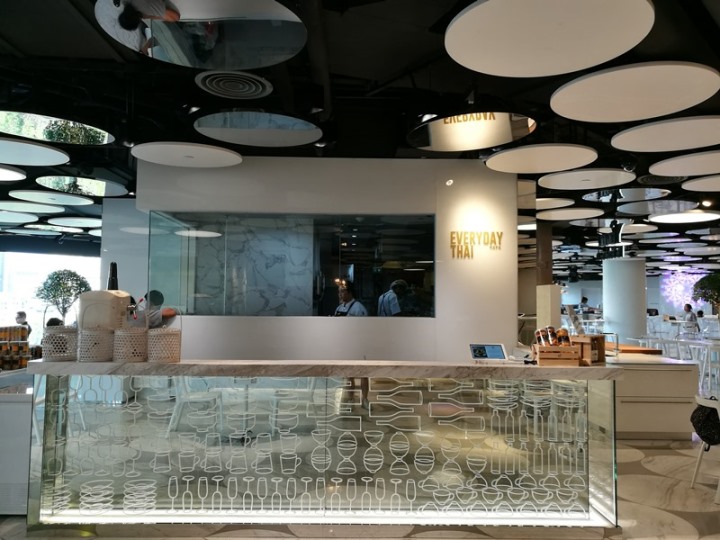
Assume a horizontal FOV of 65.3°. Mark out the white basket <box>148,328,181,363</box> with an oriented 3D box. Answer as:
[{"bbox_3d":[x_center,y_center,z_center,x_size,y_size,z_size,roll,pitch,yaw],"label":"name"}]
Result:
[{"bbox_3d":[-1.367,0.523,3.927,0.214,0.225,0.214,1,-4,0],"label":"white basket"}]

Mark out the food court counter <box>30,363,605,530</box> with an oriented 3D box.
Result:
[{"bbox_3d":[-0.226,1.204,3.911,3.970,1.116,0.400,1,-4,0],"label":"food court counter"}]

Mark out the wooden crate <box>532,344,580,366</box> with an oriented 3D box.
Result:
[{"bbox_3d":[1.356,0.591,3.888,0.272,0.131,0.180,0,-4,2],"label":"wooden crate"}]

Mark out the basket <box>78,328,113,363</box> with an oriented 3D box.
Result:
[{"bbox_3d":[-1.841,0.520,3.922,0.218,0.222,0.218,1,-4,0],"label":"basket"}]

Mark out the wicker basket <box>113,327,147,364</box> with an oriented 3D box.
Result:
[{"bbox_3d":[-1.595,0.519,3.923,0.218,0.228,0.218,1,-4,0],"label":"wicker basket"}]

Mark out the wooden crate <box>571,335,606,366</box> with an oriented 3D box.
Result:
[{"bbox_3d":[1.594,0.562,3.922,0.120,0.197,0.215,2,-4,-18],"label":"wooden crate"}]

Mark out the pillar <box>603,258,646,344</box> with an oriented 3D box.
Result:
[{"bbox_3d":[7.217,1.144,15.299,1.061,2.789,1.061,1,-4,0],"label":"pillar"}]

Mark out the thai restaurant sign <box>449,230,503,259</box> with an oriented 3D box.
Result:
[{"bbox_3d":[1.218,-0.259,5.815,0.545,0.272,0.035,1,-4,0],"label":"thai restaurant sign"}]

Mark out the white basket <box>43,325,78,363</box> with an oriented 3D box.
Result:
[{"bbox_3d":[-2.087,0.514,3.921,0.216,0.230,0.216,1,-4,0],"label":"white basket"}]

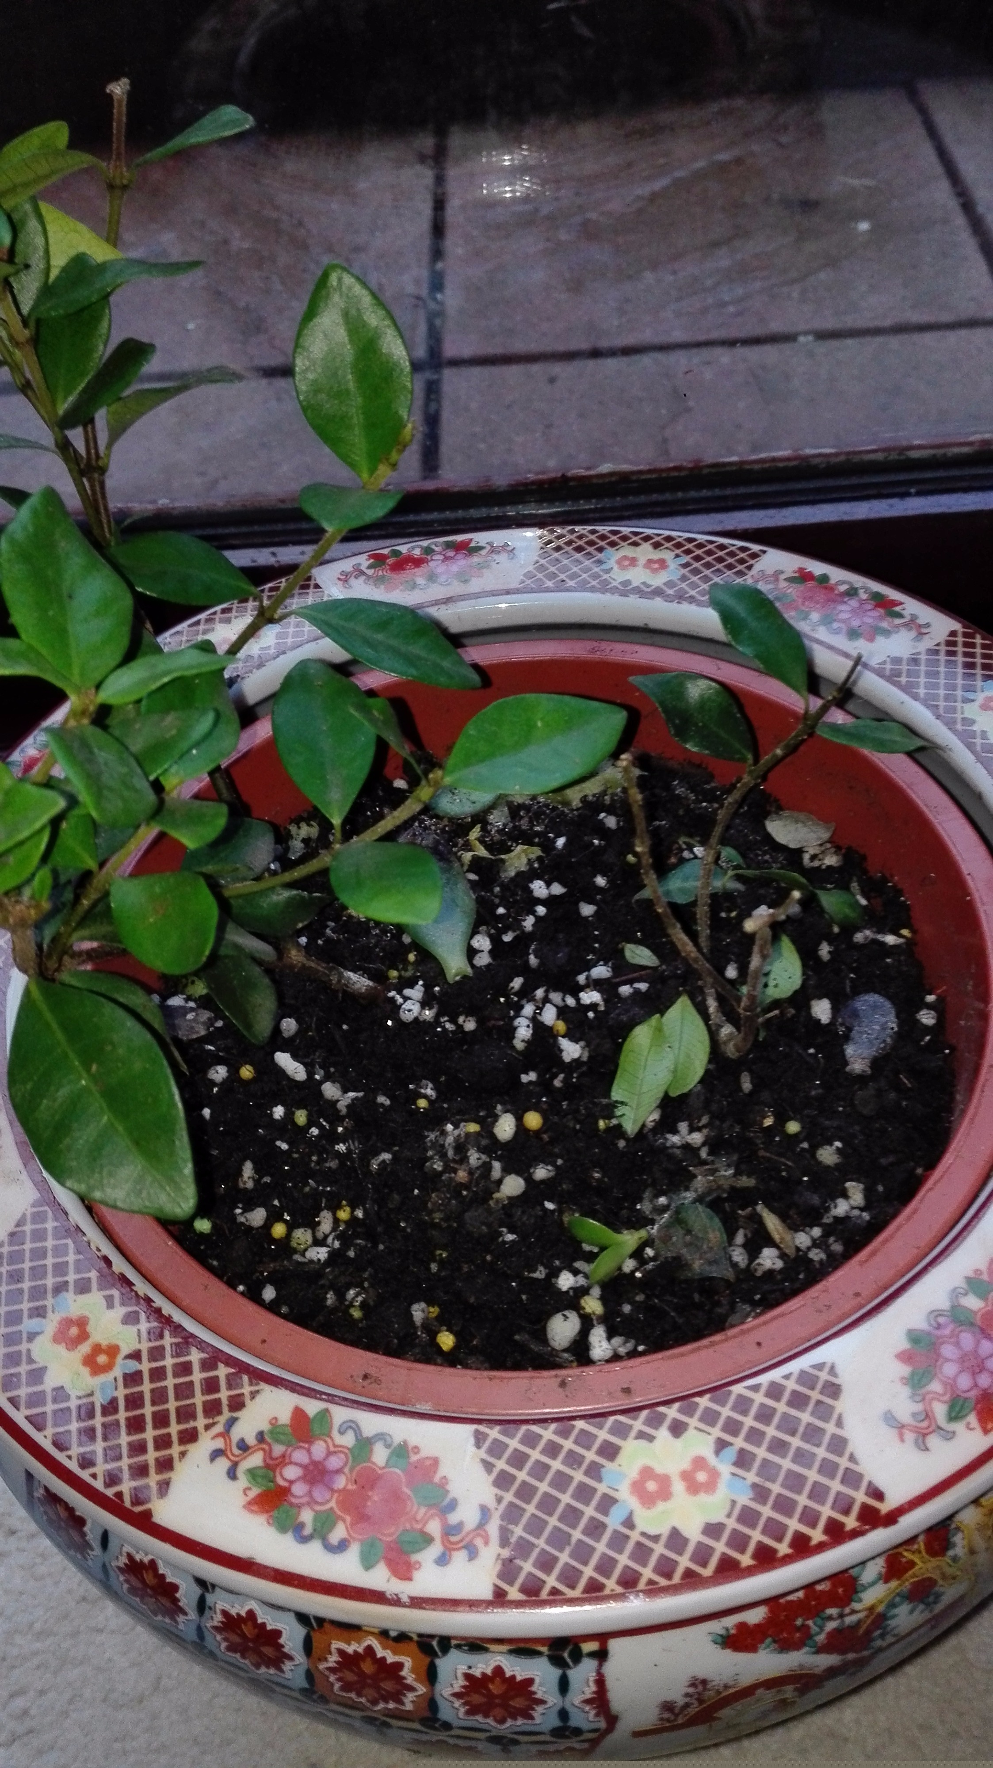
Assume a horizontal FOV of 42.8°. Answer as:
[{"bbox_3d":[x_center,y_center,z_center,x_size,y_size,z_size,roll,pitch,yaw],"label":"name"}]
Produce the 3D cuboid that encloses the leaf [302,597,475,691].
[{"bbox_3d":[-0.027,-0.060,0.321,0.052,0.007,0.021,24,55,11],"label":"leaf"}]

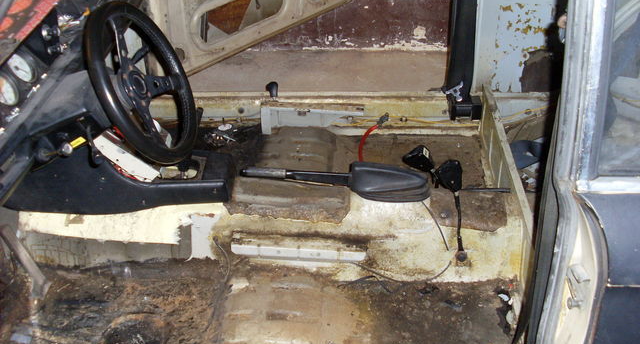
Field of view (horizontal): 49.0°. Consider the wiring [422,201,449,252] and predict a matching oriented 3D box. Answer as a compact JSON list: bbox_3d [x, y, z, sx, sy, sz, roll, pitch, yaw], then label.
[{"bbox_3d":[0.287,0.133,1.747,0.065,0.100,0.060,0,33,2],"label":"wiring"}]

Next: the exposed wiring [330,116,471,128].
[{"bbox_3d":[0.290,-0.170,2.413,0.490,0.040,0.030,0,33,2],"label":"exposed wiring"}]

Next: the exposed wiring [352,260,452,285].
[{"bbox_3d":[0.209,0.254,1.777,0.255,0.065,0.040,0,33,2],"label":"exposed wiring"}]

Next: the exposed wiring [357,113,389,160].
[{"bbox_3d":[0.140,-0.095,1.879,0.082,0.130,0.050,0,33,2],"label":"exposed wiring"}]

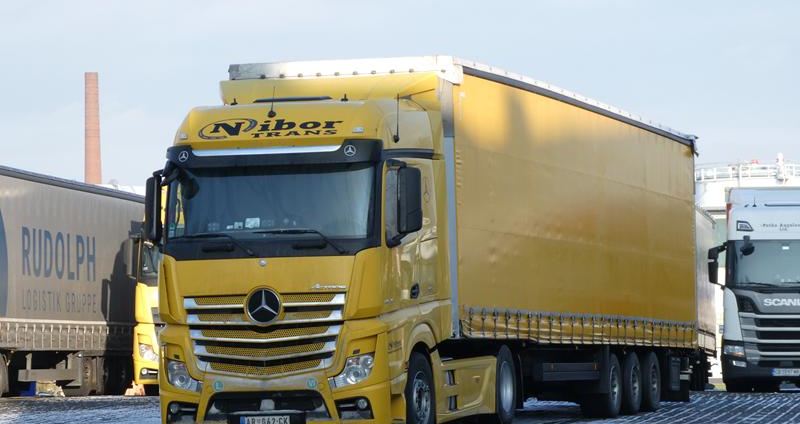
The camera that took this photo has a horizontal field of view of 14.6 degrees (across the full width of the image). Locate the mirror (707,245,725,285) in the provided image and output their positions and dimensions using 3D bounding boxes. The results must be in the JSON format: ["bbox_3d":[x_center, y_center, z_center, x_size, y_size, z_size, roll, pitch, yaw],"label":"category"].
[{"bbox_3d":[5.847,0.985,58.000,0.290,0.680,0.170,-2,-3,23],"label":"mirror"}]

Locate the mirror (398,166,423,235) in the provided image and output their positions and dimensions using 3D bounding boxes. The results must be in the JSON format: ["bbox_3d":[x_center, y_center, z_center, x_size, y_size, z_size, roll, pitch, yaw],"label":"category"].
[{"bbox_3d":[0.104,-0.115,31.058,0.240,0.660,0.140,-1,-3,2],"label":"mirror"}]

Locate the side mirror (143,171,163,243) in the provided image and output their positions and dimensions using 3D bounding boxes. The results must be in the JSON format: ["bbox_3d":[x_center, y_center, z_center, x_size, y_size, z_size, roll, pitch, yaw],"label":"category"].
[{"bbox_3d":[-2.515,-0.051,31.833,0.220,0.670,0.130,-3,-3,30],"label":"side mirror"}]

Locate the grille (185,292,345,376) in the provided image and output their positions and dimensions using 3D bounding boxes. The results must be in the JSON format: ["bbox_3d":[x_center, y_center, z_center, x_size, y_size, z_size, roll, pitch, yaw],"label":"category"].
[{"bbox_3d":[-1.341,1.234,30.913,1.620,0.810,0.200,-2,-3,16],"label":"grille"}]

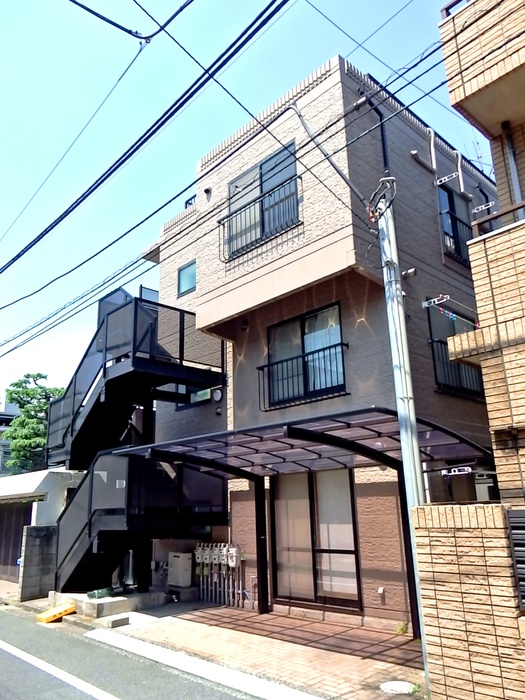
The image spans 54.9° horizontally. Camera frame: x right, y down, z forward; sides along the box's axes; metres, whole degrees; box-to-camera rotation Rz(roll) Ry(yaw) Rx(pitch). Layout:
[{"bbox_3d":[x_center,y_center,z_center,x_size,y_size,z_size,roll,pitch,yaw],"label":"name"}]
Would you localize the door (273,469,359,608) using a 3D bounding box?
[{"bbox_3d":[0.770,2.877,7.820,1.710,1.970,0.140,-18,-24,42],"label":"door"}]

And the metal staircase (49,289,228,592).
[{"bbox_3d":[-2.616,1.505,10.556,3.450,6.400,2.200,-18,-24,42],"label":"metal staircase"}]

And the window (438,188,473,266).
[{"bbox_3d":[3.821,-2.360,9.821,1.320,1.560,0.140,14,-23,-38],"label":"window"}]

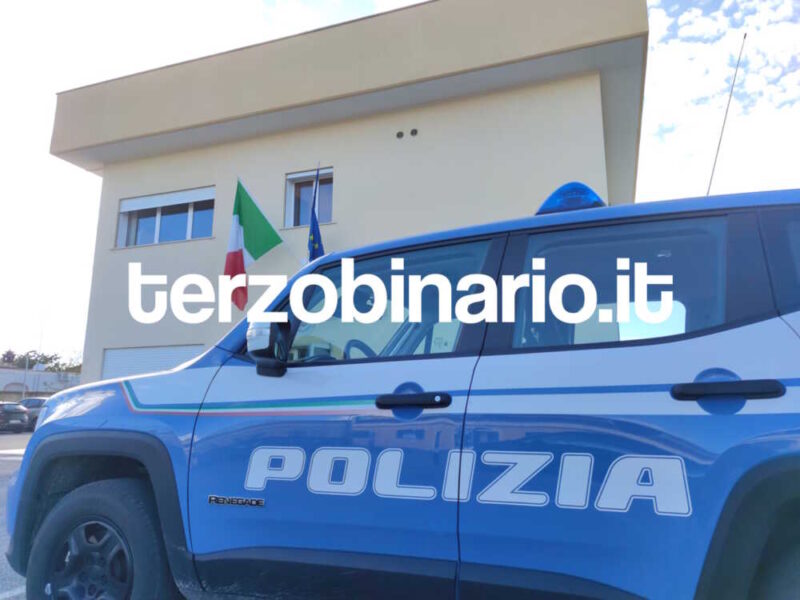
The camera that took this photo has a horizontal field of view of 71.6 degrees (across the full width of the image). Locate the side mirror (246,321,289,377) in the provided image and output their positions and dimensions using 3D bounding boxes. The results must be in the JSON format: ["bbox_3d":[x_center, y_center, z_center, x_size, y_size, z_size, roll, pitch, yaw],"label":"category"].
[{"bbox_3d":[-0.478,0.170,2.009,0.120,0.215,0.190,-4,-12,21],"label":"side mirror"}]

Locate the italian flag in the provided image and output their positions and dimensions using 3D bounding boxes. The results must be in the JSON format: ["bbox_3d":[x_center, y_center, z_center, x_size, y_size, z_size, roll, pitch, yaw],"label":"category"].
[{"bbox_3d":[-2.882,-1.062,11.025,1.115,2.612,0.350,6,-13,-30],"label":"italian flag"}]

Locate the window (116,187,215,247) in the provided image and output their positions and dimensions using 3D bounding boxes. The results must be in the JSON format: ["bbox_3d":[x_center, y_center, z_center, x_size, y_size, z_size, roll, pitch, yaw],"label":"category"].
[{"bbox_3d":[-5.285,-1.830,12.617,2.780,1.240,0.200,-3,-11,21],"label":"window"}]

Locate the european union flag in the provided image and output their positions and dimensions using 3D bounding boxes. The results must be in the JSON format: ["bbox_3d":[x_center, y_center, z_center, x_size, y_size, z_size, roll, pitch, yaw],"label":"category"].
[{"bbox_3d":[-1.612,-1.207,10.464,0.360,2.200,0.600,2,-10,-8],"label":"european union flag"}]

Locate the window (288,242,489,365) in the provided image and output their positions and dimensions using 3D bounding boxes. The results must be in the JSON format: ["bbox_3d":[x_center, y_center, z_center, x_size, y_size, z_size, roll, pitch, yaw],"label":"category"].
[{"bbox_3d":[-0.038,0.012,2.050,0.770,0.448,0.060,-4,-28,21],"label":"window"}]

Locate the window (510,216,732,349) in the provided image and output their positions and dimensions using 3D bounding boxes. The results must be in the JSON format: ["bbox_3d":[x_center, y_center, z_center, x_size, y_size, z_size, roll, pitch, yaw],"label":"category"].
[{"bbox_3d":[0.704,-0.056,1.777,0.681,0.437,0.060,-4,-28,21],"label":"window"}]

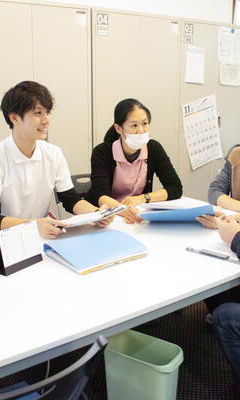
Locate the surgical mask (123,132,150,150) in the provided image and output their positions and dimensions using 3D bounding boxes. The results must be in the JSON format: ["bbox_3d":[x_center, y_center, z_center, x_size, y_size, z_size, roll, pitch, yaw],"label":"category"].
[{"bbox_3d":[0.076,-0.295,2.246,0.140,0.095,0.080,-10,16,-36],"label":"surgical mask"}]

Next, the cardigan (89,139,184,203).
[{"bbox_3d":[0.073,-0.068,2.260,0.450,0.480,0.310,-6,15,-24],"label":"cardigan"}]

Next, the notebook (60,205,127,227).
[{"bbox_3d":[-0.123,0.069,1.950,0.290,0.020,0.200,-16,12,-30],"label":"notebook"}]

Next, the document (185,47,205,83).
[{"bbox_3d":[0.660,-1.160,3.893,0.230,0.296,0.012,-10,17,-37],"label":"document"}]

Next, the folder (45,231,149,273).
[{"bbox_3d":[-0.087,0.191,1.702,0.307,0.032,0.246,-9,17,-35],"label":"folder"}]

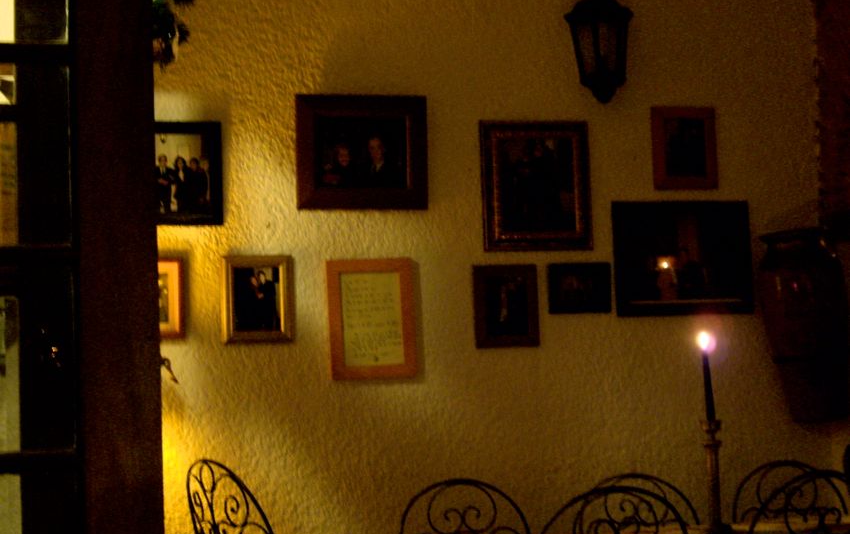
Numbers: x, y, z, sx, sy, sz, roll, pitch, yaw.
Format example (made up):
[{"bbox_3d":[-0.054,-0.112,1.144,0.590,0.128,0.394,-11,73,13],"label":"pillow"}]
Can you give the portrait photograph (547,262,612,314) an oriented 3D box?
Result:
[{"bbox_3d":[0.486,0.069,5.036,0.201,0.153,0.025,-1,-6,-12],"label":"portrait photograph"}]

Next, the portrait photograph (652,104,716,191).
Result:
[{"bbox_3d":[0.836,-0.380,5.159,0.215,0.266,0.025,-1,-6,-12],"label":"portrait photograph"}]

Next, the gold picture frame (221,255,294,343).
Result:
[{"bbox_3d":[-0.502,0.100,4.817,0.205,0.262,0.025,-1,-6,-12],"label":"gold picture frame"}]

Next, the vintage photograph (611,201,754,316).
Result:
[{"bbox_3d":[0.824,-0.026,5.120,0.458,0.360,0.025,-1,-5,-12],"label":"vintage photograph"}]

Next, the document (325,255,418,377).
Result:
[{"bbox_3d":[-0.161,0.161,4.885,0.265,0.366,0.025,-2,-5,-12],"label":"document"}]

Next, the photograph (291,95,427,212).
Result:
[{"bbox_3d":[-0.194,-0.352,4.931,0.405,0.353,0.025,0,-6,-12],"label":"photograph"}]

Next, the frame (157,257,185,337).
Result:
[{"bbox_3d":[-0.814,0.096,4.749,0.190,0.235,0.025,-1,-5,-12],"label":"frame"}]

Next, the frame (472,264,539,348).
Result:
[{"bbox_3d":[0.252,0.124,4.979,0.202,0.251,0.025,-1,-5,-12],"label":"frame"}]

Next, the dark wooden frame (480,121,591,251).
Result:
[{"bbox_3d":[0.350,-0.253,5.040,0.351,0.410,0.025,-1,-6,-12],"label":"dark wooden frame"}]

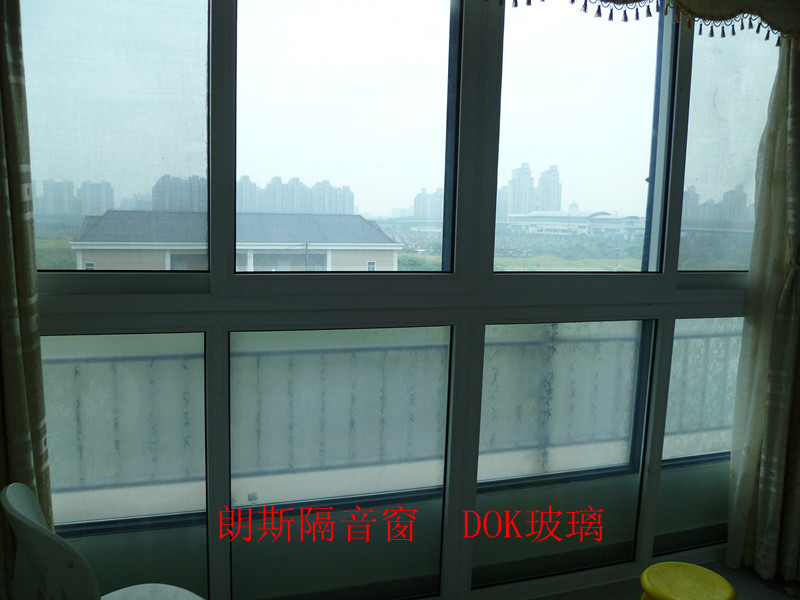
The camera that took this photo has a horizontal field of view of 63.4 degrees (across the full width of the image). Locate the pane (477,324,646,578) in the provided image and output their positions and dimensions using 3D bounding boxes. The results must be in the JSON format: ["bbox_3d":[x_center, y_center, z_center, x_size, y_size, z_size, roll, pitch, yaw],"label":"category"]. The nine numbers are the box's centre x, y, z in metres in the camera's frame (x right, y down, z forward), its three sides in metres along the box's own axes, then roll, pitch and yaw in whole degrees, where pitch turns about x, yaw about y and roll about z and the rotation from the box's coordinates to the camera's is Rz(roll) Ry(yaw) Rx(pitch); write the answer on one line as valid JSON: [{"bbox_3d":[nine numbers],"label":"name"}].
[{"bbox_3d":[0.610,0.564,2.410,0.701,0.972,0.030,-1,7,-19],"label":"pane"}]

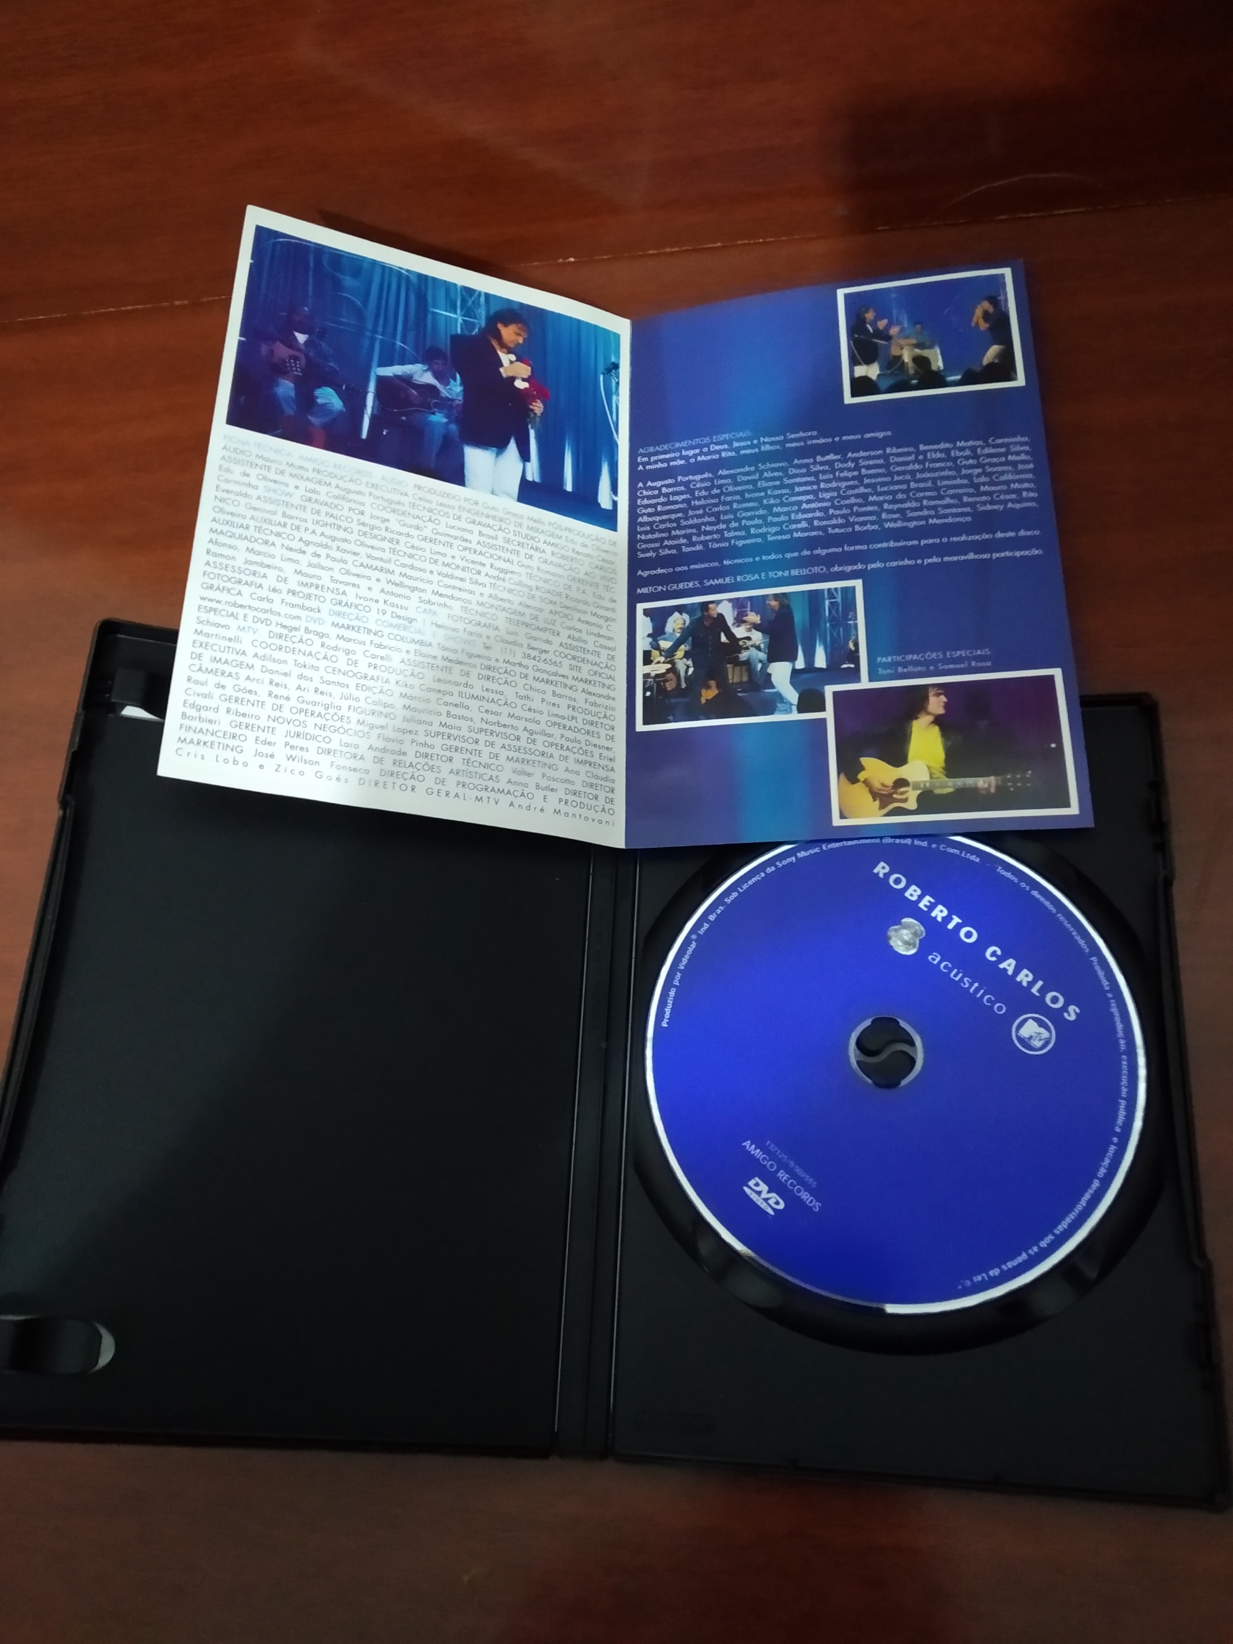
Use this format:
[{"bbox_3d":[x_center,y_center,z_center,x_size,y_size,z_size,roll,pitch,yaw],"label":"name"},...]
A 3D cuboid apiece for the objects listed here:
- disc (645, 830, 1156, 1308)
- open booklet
[{"bbox_3d":[0.067,0.057,0.305,0.120,0.001,0.120,0,70,9],"label":"disc"},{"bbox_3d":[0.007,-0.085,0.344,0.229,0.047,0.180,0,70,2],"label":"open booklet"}]

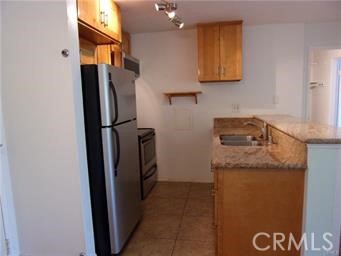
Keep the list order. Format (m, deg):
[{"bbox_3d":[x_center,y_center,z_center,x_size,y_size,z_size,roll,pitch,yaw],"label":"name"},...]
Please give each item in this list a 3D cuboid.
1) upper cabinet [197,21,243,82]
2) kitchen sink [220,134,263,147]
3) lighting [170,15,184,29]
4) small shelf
[{"bbox_3d":[0.715,-1.074,3.451,0.605,0.785,0.320,-1,7,11],"label":"upper cabinet"},{"bbox_3d":[0.765,0.229,2.670,0.430,0.200,0.770,-1,7,11],"label":"kitchen sink"},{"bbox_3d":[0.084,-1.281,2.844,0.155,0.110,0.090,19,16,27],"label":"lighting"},{"bbox_3d":[0.209,-0.464,3.681,0.555,0.205,0.210,-1,7,11],"label":"small shelf"}]

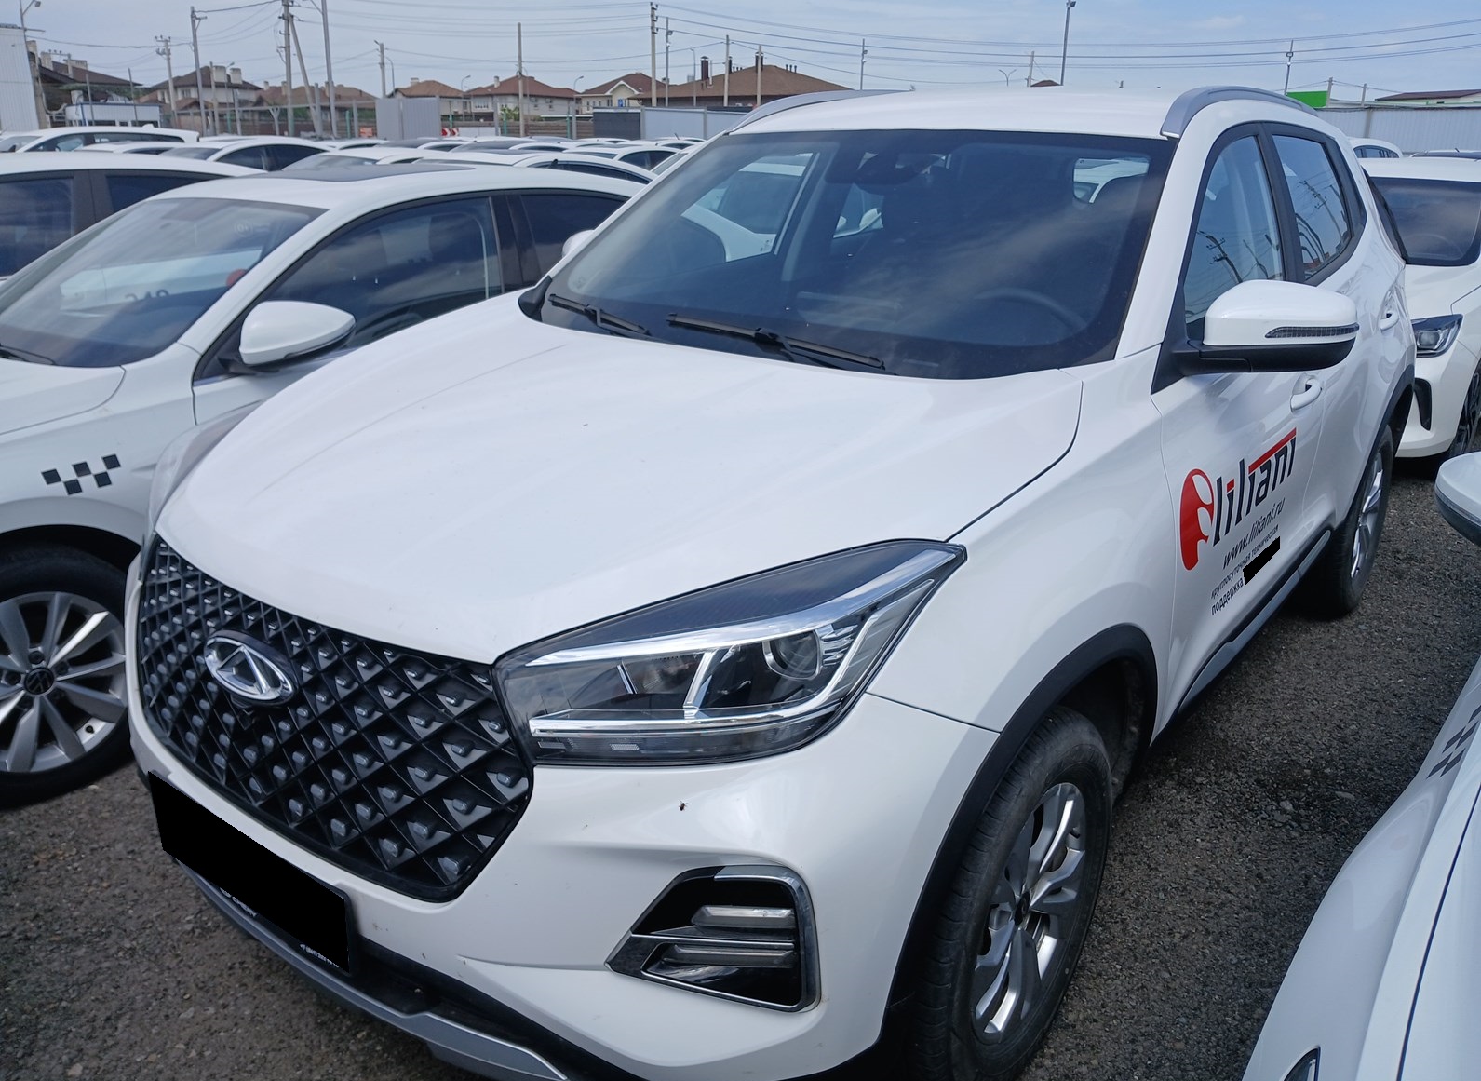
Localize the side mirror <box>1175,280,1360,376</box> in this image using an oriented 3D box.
[{"bbox_3d":[0.952,-0.377,1.968,0.215,0.175,0.260,15,25,35],"label":"side mirror"}]

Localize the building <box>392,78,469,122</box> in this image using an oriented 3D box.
[{"bbox_3d":[-37.908,-51.978,135.525,8.500,7.900,9.000,6,20,14],"label":"building"}]

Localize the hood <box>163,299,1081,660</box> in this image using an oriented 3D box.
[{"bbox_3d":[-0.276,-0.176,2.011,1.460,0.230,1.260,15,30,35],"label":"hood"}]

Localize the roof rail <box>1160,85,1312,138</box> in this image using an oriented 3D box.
[{"bbox_3d":[1.326,-1.101,2.871,0.105,0.130,1.620,15,25,35],"label":"roof rail"}]

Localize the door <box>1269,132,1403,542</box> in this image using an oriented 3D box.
[{"bbox_3d":[1.619,-0.568,3.111,0.295,1.100,1.000,15,25,35],"label":"door"}]

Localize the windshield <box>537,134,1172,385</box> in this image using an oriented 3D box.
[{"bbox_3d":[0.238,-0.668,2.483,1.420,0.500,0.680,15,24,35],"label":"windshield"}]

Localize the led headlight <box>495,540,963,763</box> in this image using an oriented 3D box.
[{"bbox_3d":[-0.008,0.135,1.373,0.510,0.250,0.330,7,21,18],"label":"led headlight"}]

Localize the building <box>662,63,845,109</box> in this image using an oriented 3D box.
[{"bbox_3d":[1.272,-38.021,97.866,19.000,8.200,14.000,1,20,0],"label":"building"}]

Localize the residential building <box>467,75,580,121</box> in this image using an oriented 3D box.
[{"bbox_3d":[-26.112,-51.138,133.172,9.500,8.200,11.500,8,21,18],"label":"residential building"}]

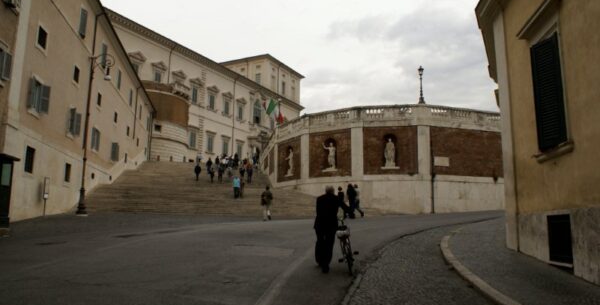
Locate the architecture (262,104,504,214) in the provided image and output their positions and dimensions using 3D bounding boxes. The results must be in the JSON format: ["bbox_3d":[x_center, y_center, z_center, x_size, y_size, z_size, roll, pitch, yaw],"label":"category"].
[{"bbox_3d":[6.000,1.066,32.000,17.000,6.800,7.500,-1,-9,9],"label":"architecture"}]

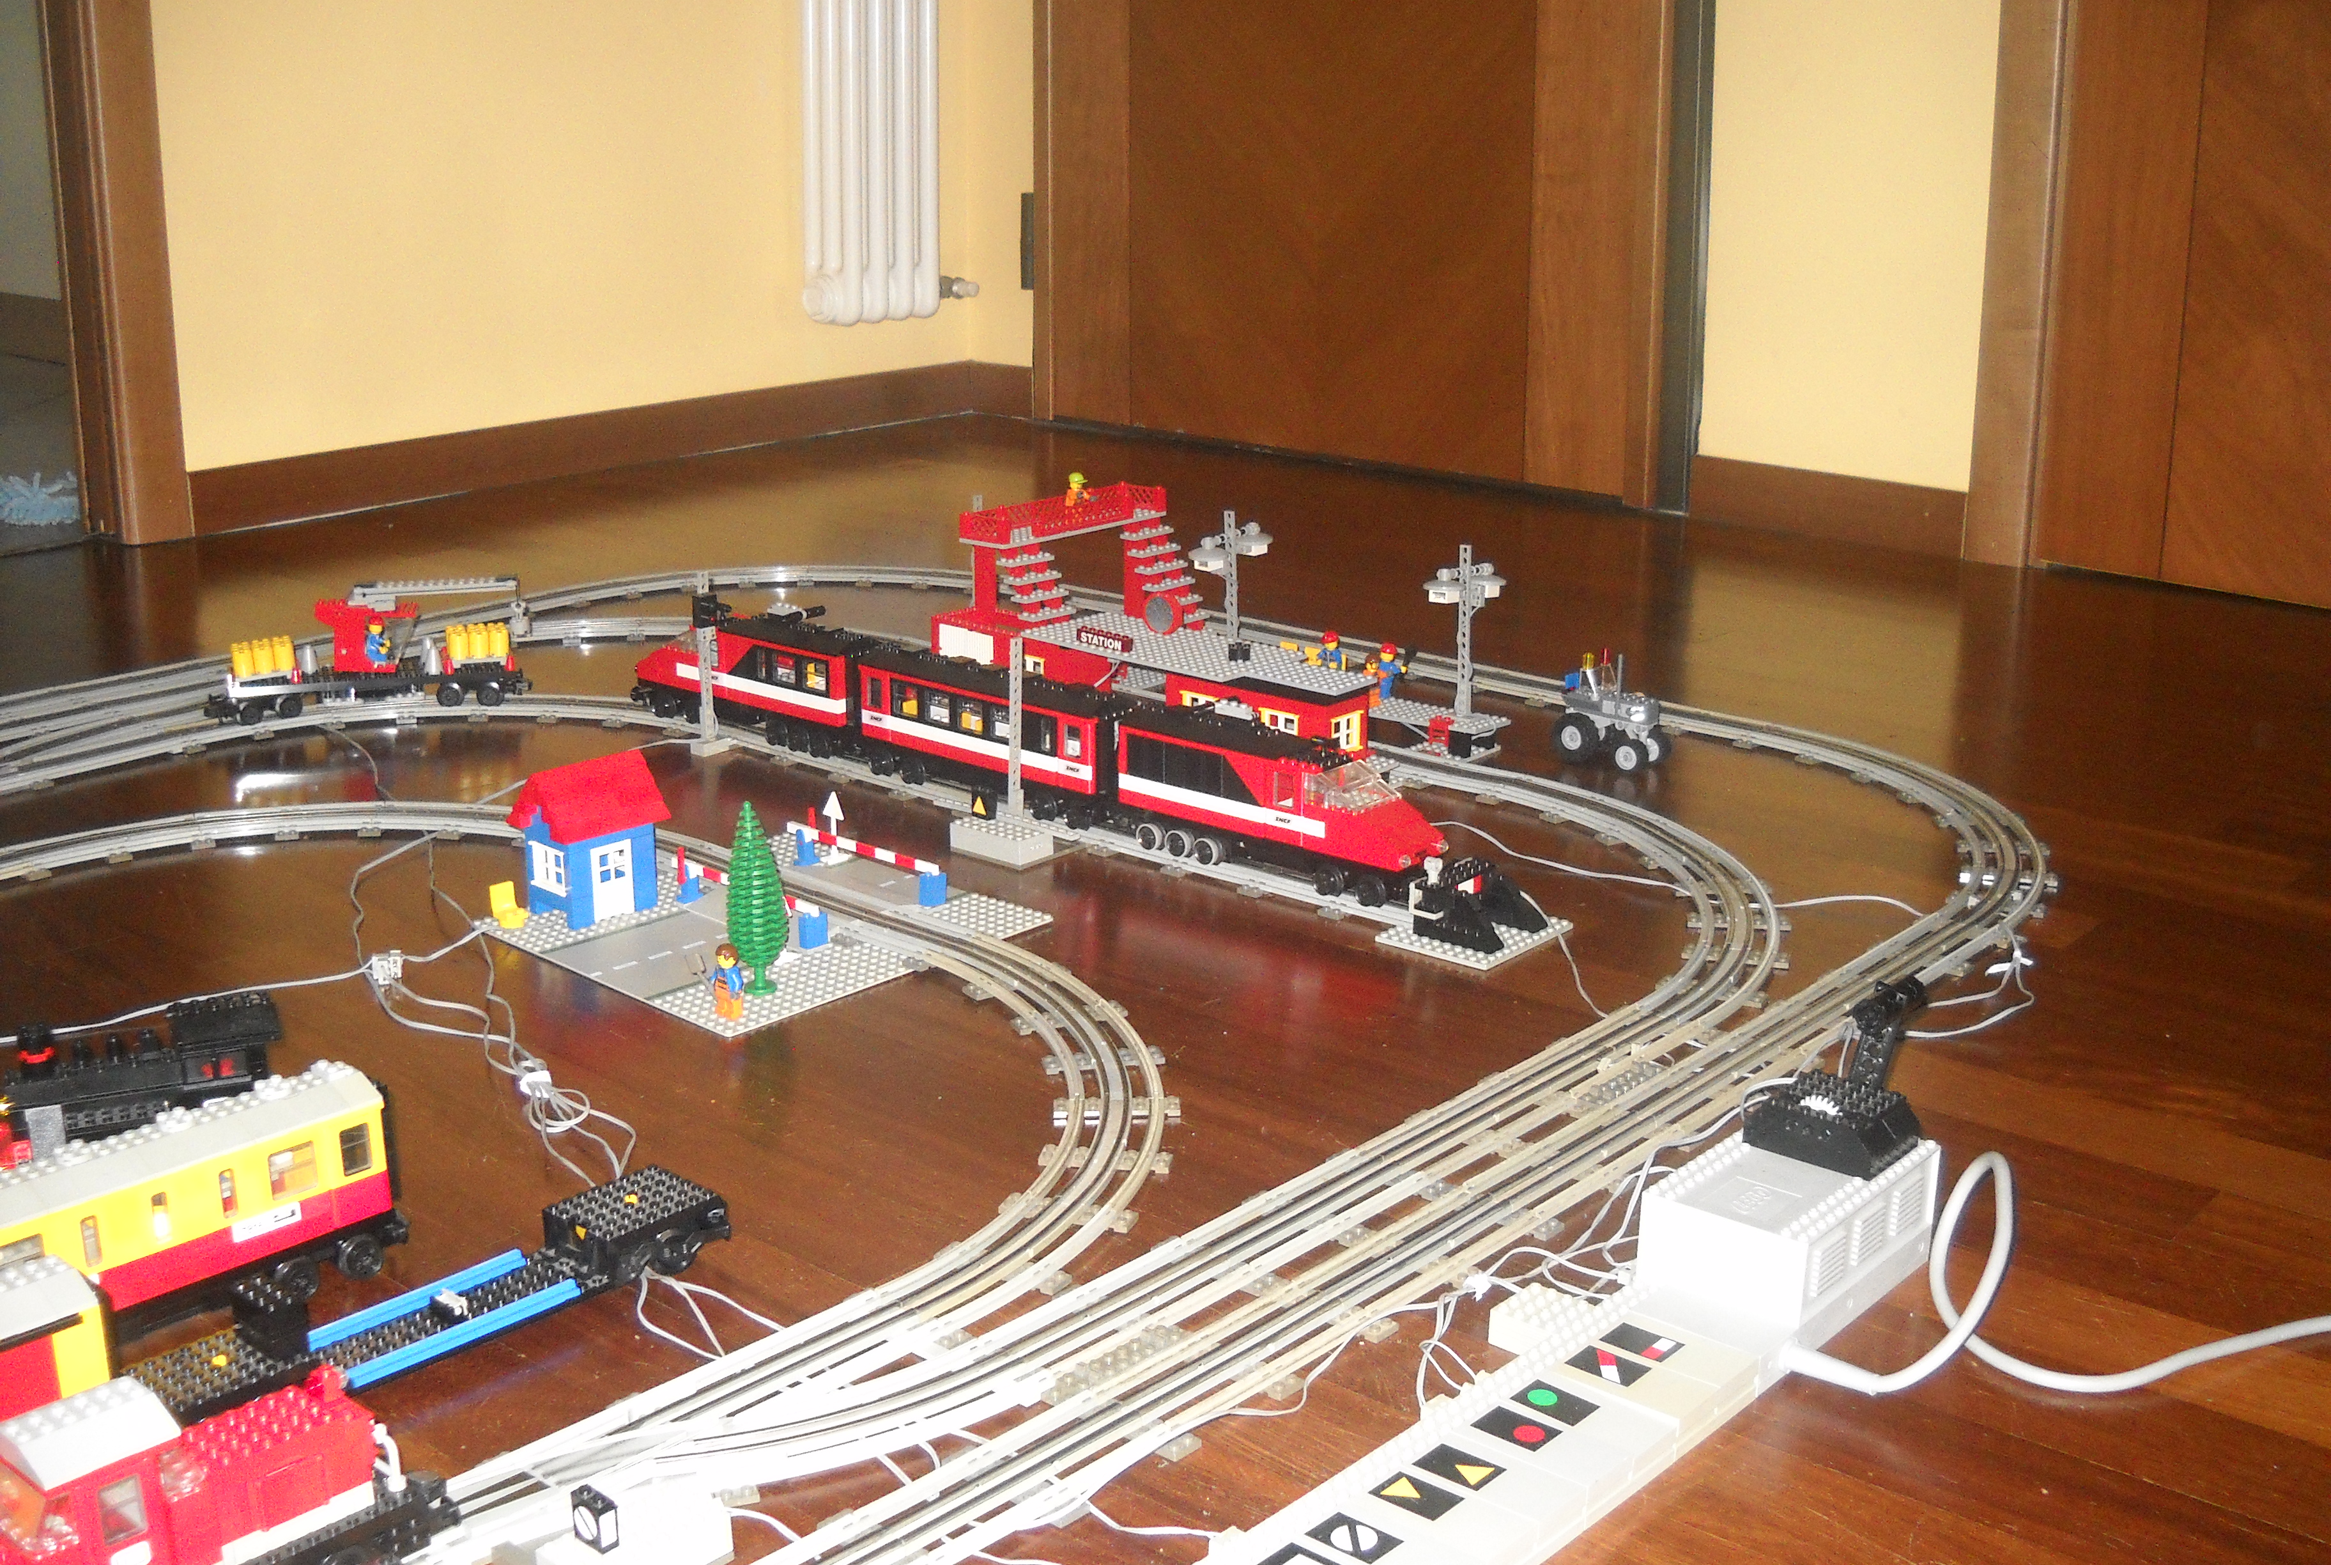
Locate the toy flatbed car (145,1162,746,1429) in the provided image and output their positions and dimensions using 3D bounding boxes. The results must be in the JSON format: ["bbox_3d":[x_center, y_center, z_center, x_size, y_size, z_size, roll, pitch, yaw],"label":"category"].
[{"bbox_3d":[-0.307,0.213,1.085,0.048,0.055,0.284,15,22,40],"label":"toy flatbed car"}]

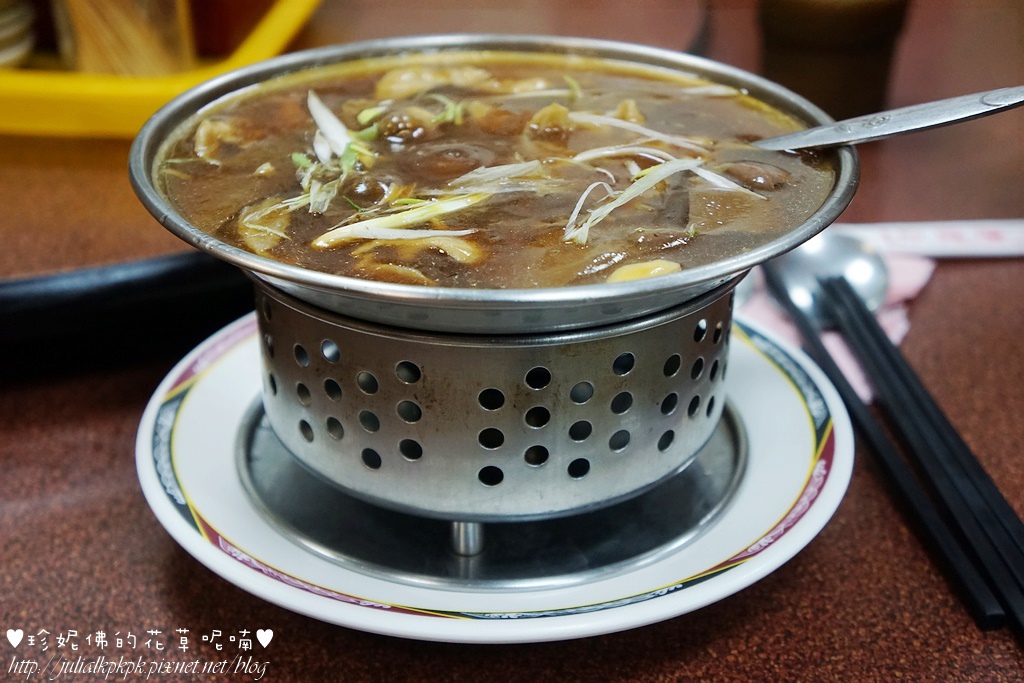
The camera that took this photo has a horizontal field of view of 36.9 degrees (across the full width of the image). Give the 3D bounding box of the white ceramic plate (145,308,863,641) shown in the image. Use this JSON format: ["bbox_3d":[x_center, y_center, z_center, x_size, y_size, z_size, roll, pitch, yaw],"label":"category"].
[{"bbox_3d":[-0.006,0.035,0.534,0.242,0.022,0.242,0,29,0],"label":"white ceramic plate"}]

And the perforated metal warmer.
[{"bbox_3d":[-0.005,-0.013,0.508,0.162,0.067,0.162,0,29,0],"label":"perforated metal warmer"}]

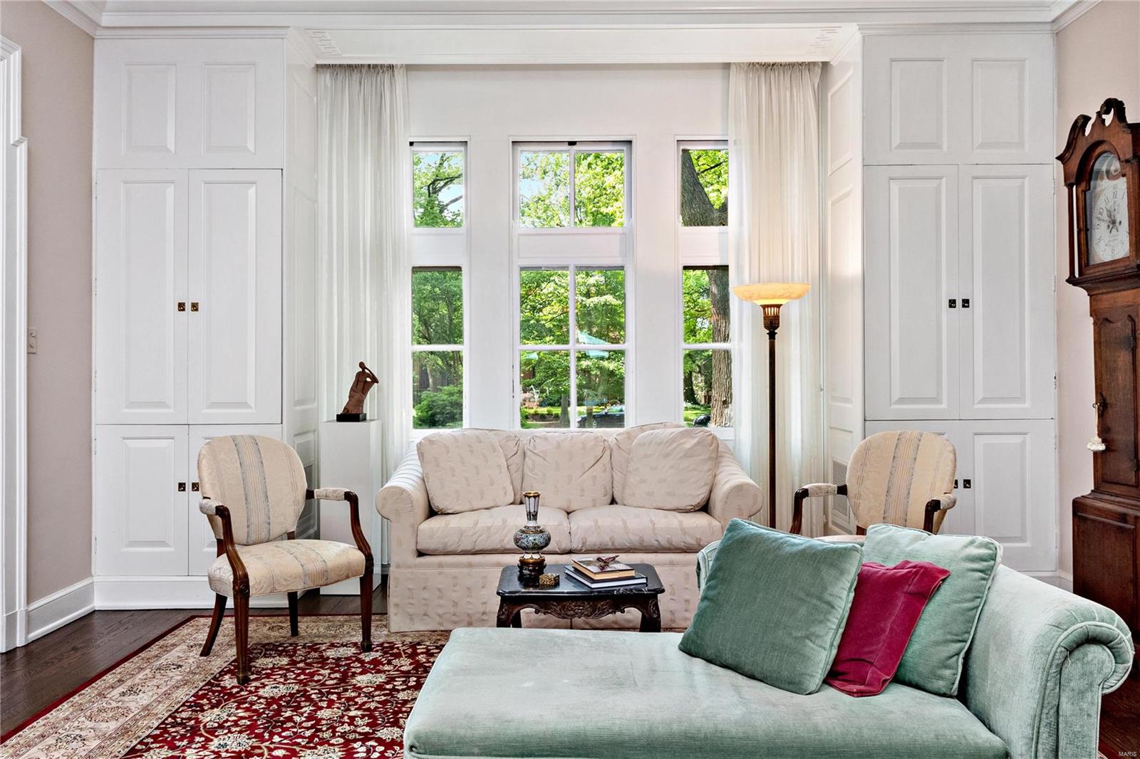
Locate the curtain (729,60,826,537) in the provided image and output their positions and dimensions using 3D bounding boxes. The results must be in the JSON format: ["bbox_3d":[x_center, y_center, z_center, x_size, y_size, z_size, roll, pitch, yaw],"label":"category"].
[{"bbox_3d":[1.228,-0.402,5.270,0.567,2.970,0.150,0,0,0],"label":"curtain"}]

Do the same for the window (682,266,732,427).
[{"bbox_3d":[0.846,-0.200,5.450,0.329,1.002,0.090,0,0,0],"label":"window"}]

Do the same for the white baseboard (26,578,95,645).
[{"bbox_3d":[-2.426,1.097,4.242,0.025,0.182,0.555,0,0,0],"label":"white baseboard"}]

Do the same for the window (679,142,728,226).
[{"bbox_3d":[0.832,-1.199,5.450,0.323,0.525,0.090,0,0,0],"label":"window"}]

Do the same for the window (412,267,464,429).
[{"bbox_3d":[-0.813,-0.194,5.450,0.329,1.002,0.090,0,0,0],"label":"window"}]

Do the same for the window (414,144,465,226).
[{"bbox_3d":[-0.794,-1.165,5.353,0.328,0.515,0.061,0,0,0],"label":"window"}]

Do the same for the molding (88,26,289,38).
[{"bbox_3d":[-1.907,-1.763,4.500,1.000,0.061,0.056,0,0,0],"label":"molding"}]

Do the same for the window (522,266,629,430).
[{"bbox_3d":[0.019,-0.197,5.450,0.679,0.996,0.090,0,0,0],"label":"window"}]

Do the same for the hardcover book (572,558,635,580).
[{"bbox_3d":[0.127,0.737,3.472,0.170,0.026,0.258,0,0,-18],"label":"hardcover book"}]

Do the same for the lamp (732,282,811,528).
[{"bbox_3d":[1.091,0.332,4.798,0.419,1.692,0.419,0,0,0],"label":"lamp"}]

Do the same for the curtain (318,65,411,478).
[{"bbox_3d":[-1.205,-0.382,5.202,0.545,2.959,0.141,0,0,0],"label":"curtain"}]

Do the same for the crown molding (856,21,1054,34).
[{"bbox_3d":[1.946,-1.782,4.500,1.000,0.061,0.056,0,0,0],"label":"crown molding"}]

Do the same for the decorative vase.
[{"bbox_3d":[-0.143,0.599,3.370,0.140,0.328,0.140,0,0,0],"label":"decorative vase"}]

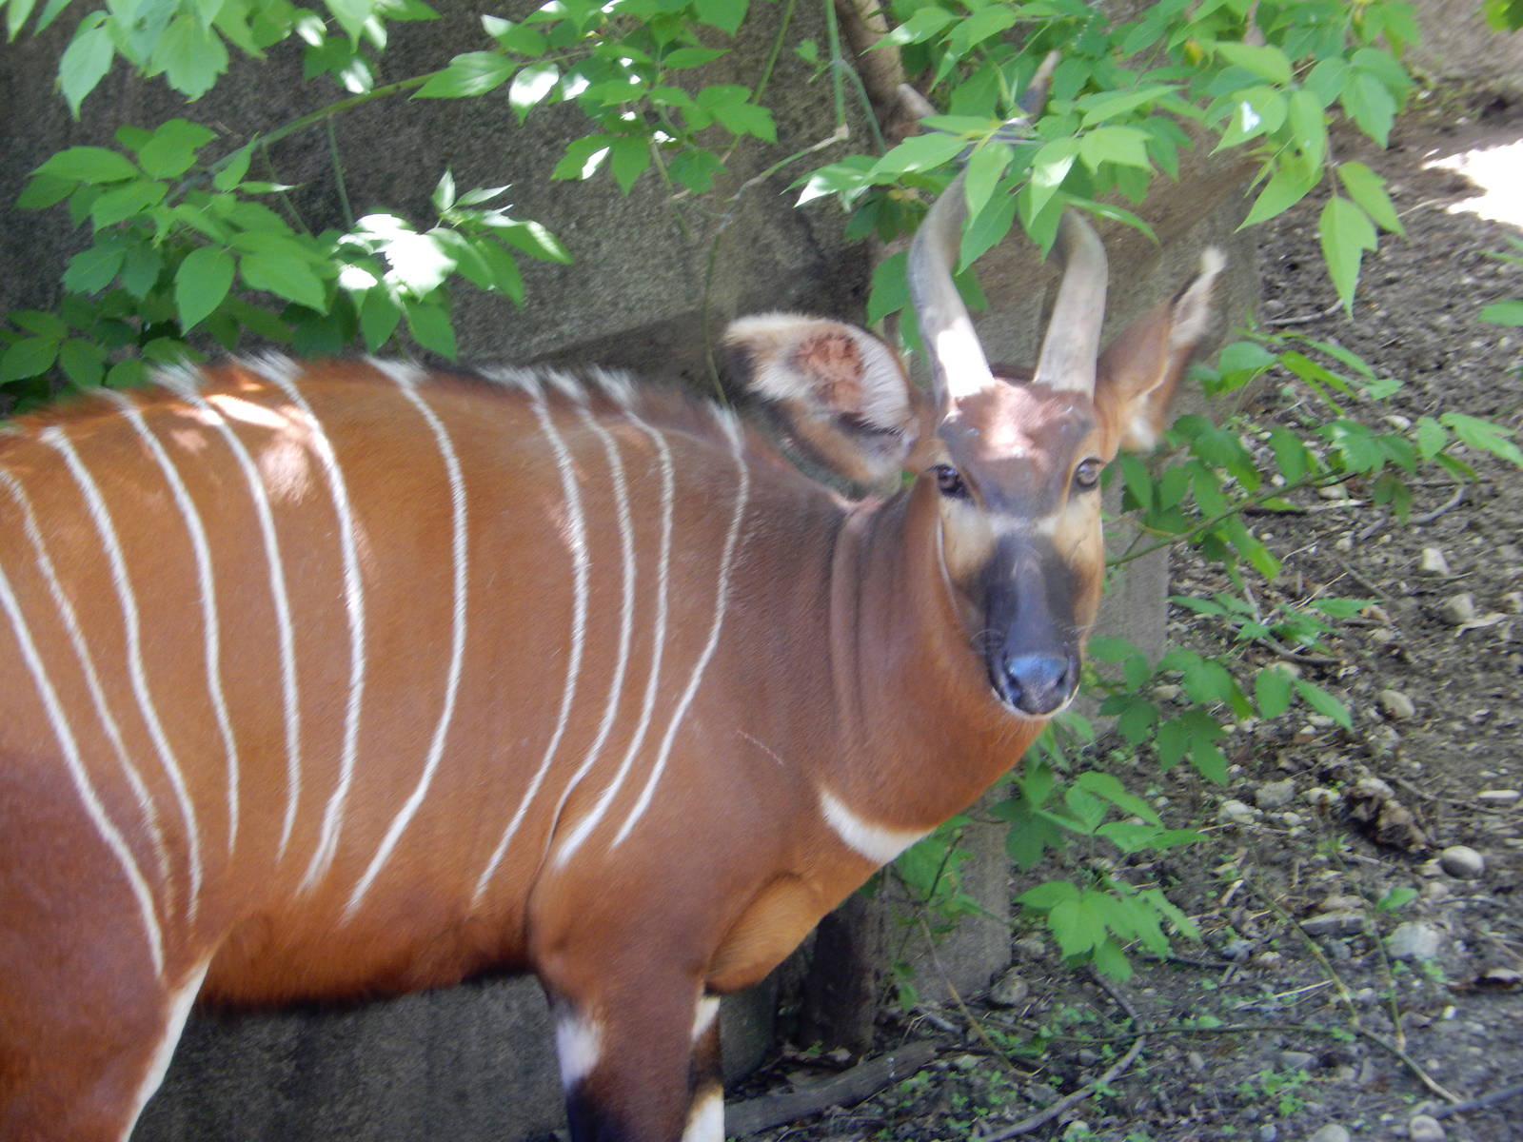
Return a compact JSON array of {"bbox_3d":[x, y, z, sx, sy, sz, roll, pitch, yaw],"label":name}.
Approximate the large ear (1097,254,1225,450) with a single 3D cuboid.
[{"bbox_3d":[0.401,-0.222,11.820,0.080,0.215,0.120,27,-3,-6],"label":"large ear"}]

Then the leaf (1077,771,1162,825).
[{"bbox_3d":[0.399,0.253,13.100,0.108,0.014,0.046,32,52,11],"label":"leaf"}]

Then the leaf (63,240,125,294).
[{"bbox_3d":[-0.693,-0.315,12.200,0.081,0.016,0.050,-33,59,-15],"label":"leaf"}]

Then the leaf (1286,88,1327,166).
[{"bbox_3d":[0.543,-0.443,11.700,0.038,0.088,0.016,0,-32,-20],"label":"leaf"}]

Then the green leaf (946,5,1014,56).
[{"bbox_3d":[0.218,-0.538,11.700,0.083,0.016,0.043,-28,49,-15],"label":"green leaf"}]

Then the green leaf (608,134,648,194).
[{"bbox_3d":[-0.138,-0.423,12.200,0.040,0.069,0.015,-5,-24,-3],"label":"green leaf"}]

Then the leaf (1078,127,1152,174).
[{"bbox_3d":[0.344,-0.409,11.400,0.072,0.046,0.030,0,9,0],"label":"leaf"}]

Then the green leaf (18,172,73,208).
[{"bbox_3d":[-0.774,-0.411,12.700,0.074,0.042,0.014,-28,-26,-15],"label":"green leaf"}]

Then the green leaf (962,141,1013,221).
[{"bbox_3d":[0.218,-0.377,11.350,0.049,0.077,0.030,0,9,0],"label":"green leaf"}]

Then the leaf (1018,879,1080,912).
[{"bbox_3d":[0.309,0.348,12.600,0.070,0.016,0.042,-6,45,-5],"label":"leaf"}]

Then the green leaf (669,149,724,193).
[{"bbox_3d":[-0.070,-0.432,12.700,0.052,0.054,0.014,-16,-22,-7],"label":"green leaf"}]

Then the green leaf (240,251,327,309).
[{"bbox_3d":[-0.496,-0.301,12.200,0.117,0.022,0.056,34,54,20],"label":"green leaf"}]

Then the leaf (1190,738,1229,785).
[{"bbox_3d":[0.473,0.202,12.400,0.031,0.015,0.069,-29,65,-20],"label":"leaf"}]

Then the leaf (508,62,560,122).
[{"bbox_3d":[-0.244,-0.512,12.600,0.045,0.082,0.014,24,-27,13],"label":"leaf"}]

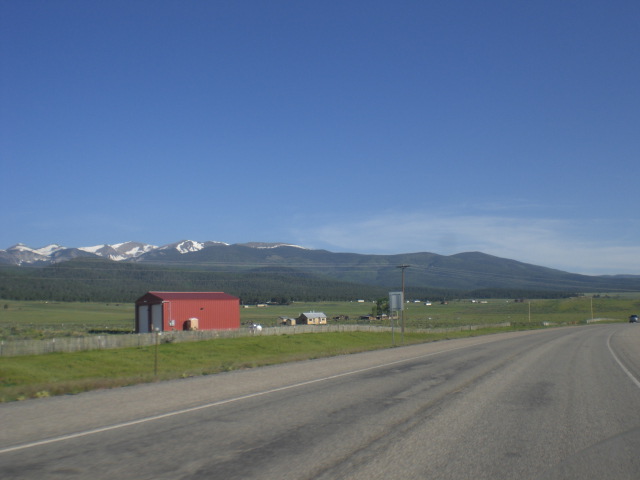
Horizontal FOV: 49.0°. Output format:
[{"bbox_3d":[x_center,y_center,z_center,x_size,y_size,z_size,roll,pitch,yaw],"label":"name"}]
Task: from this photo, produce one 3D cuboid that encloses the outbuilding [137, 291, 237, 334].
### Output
[{"bbox_3d":[-19.520,10.824,103.906,12.300,6.060,9.350,3,-8,-38],"label":"outbuilding"}]

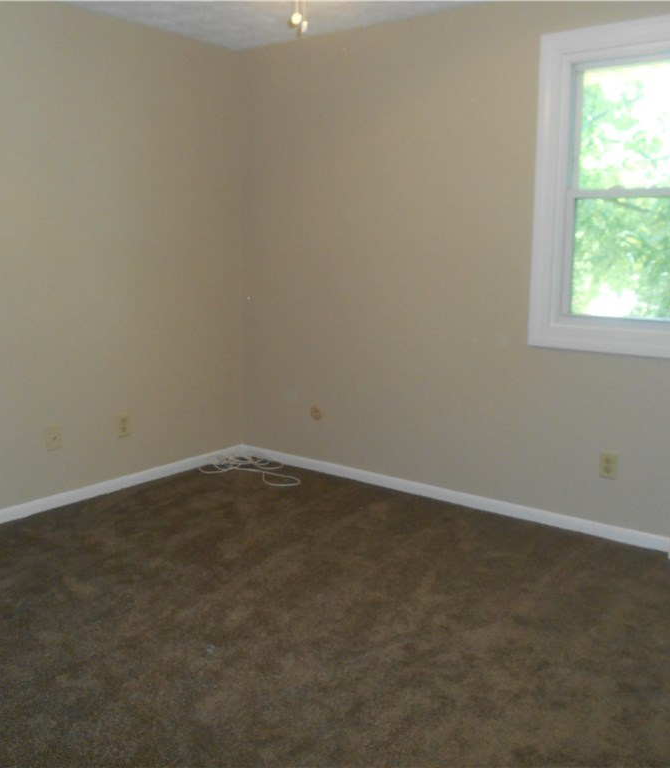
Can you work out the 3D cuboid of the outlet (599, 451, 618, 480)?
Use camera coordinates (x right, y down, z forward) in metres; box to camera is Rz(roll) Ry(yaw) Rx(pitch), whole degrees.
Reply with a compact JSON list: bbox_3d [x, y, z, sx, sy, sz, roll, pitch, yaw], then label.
[{"bbox_3d":[1.165,0.350,3.281,0.072,0.115,0.010,8,12,37],"label":"outlet"}]

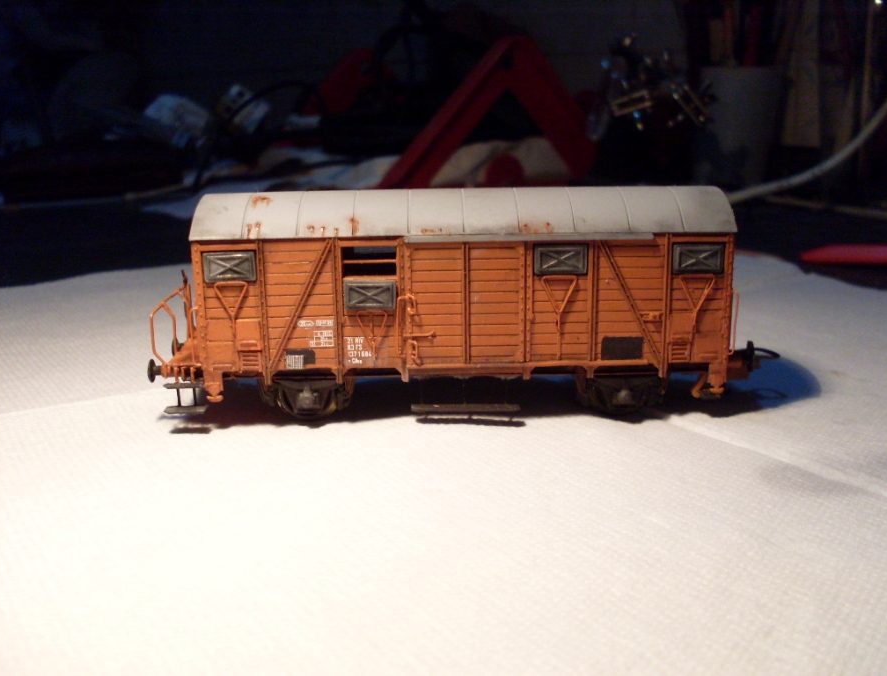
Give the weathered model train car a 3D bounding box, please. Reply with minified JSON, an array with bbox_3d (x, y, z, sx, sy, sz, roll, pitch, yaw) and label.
[{"bbox_3d":[0.004,-0.008,0.212,0.131,0.047,0.035,-1,13,0],"label":"weathered model train car"}]

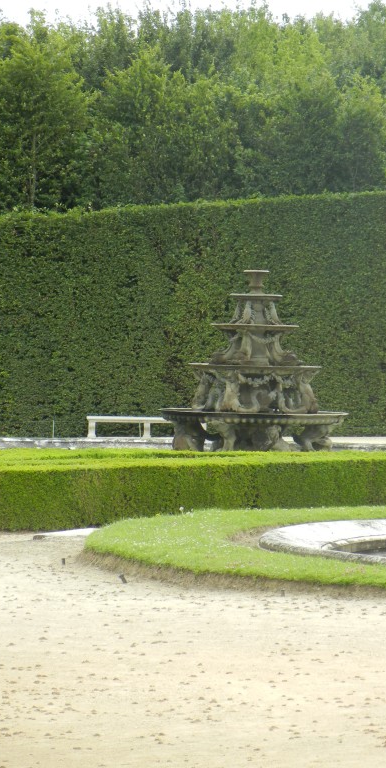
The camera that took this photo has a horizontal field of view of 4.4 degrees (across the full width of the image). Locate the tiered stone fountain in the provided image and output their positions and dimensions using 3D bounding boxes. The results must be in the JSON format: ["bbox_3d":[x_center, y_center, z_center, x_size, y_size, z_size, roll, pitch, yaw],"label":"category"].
[{"bbox_3d":[1.265,-0.349,103.000,3.850,3.920,3.850,1,1,0],"label":"tiered stone fountain"}]

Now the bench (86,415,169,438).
[{"bbox_3d":[-0.999,0.966,111.500,2.630,0.484,0.450,1,1,-5],"label":"bench"}]

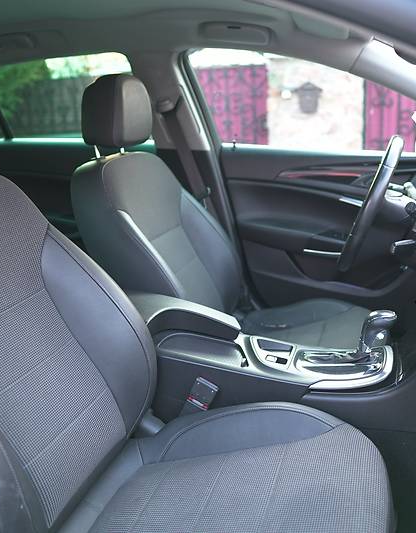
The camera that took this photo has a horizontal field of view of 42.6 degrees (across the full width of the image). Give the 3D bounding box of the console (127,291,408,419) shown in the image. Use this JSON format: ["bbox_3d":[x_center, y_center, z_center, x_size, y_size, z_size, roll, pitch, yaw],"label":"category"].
[{"bbox_3d":[0.083,0.220,1.203,0.669,0.293,0.251,2,15,18],"label":"console"}]

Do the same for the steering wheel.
[{"bbox_3d":[0.443,-0.156,1.400,0.089,0.373,0.373,19,19,13],"label":"steering wheel"}]

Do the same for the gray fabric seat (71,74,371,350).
[{"bbox_3d":[0.087,-0.079,1.538,0.857,0.951,0.533,2,15,18],"label":"gray fabric seat"}]

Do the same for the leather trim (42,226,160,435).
[{"bbox_3d":[-0.218,0.118,1.074,0.115,0.439,0.136,-22,6,22],"label":"leather trim"}]

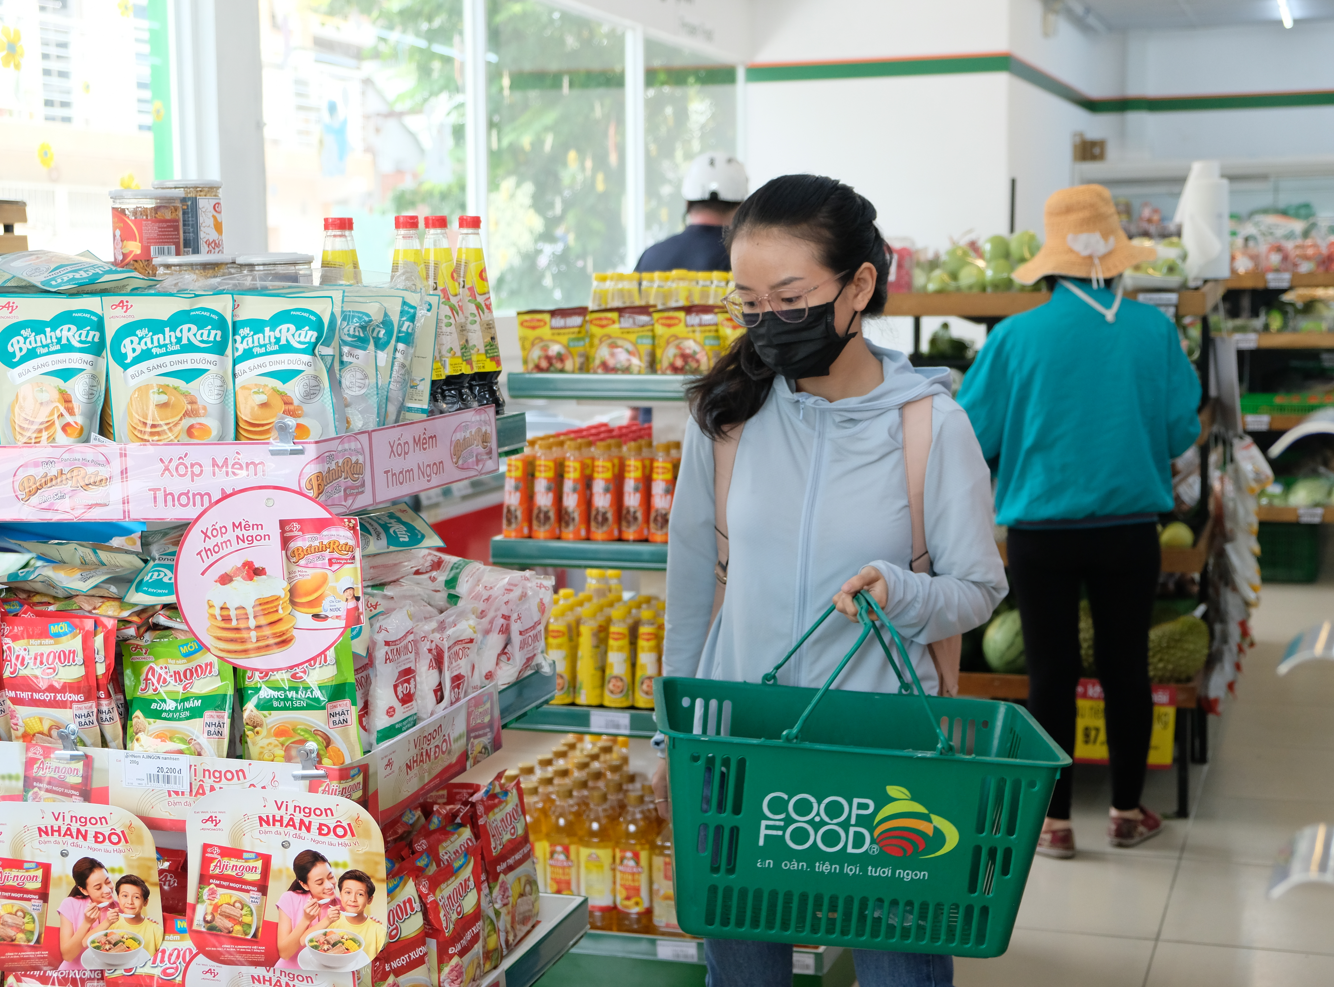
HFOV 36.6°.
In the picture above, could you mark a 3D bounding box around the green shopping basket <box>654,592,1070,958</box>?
[{"bbox_3d":[0.201,0.293,2.250,0.435,0.365,0.307,5,6,-2],"label":"green shopping basket"}]

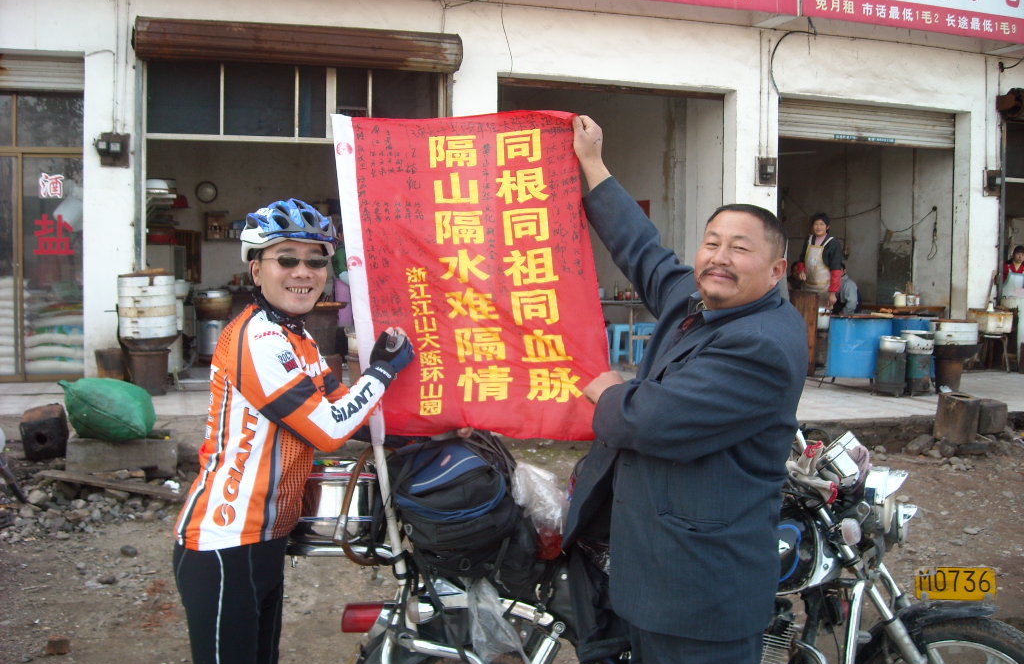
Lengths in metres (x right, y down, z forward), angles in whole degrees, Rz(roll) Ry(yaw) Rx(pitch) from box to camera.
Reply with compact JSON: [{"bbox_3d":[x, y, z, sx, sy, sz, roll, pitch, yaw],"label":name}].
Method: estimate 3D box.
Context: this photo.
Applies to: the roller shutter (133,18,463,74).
[{"bbox_3d":[-1.858,-2.558,9.285,2.900,0.360,0.360,0,3,-16],"label":"roller shutter"}]

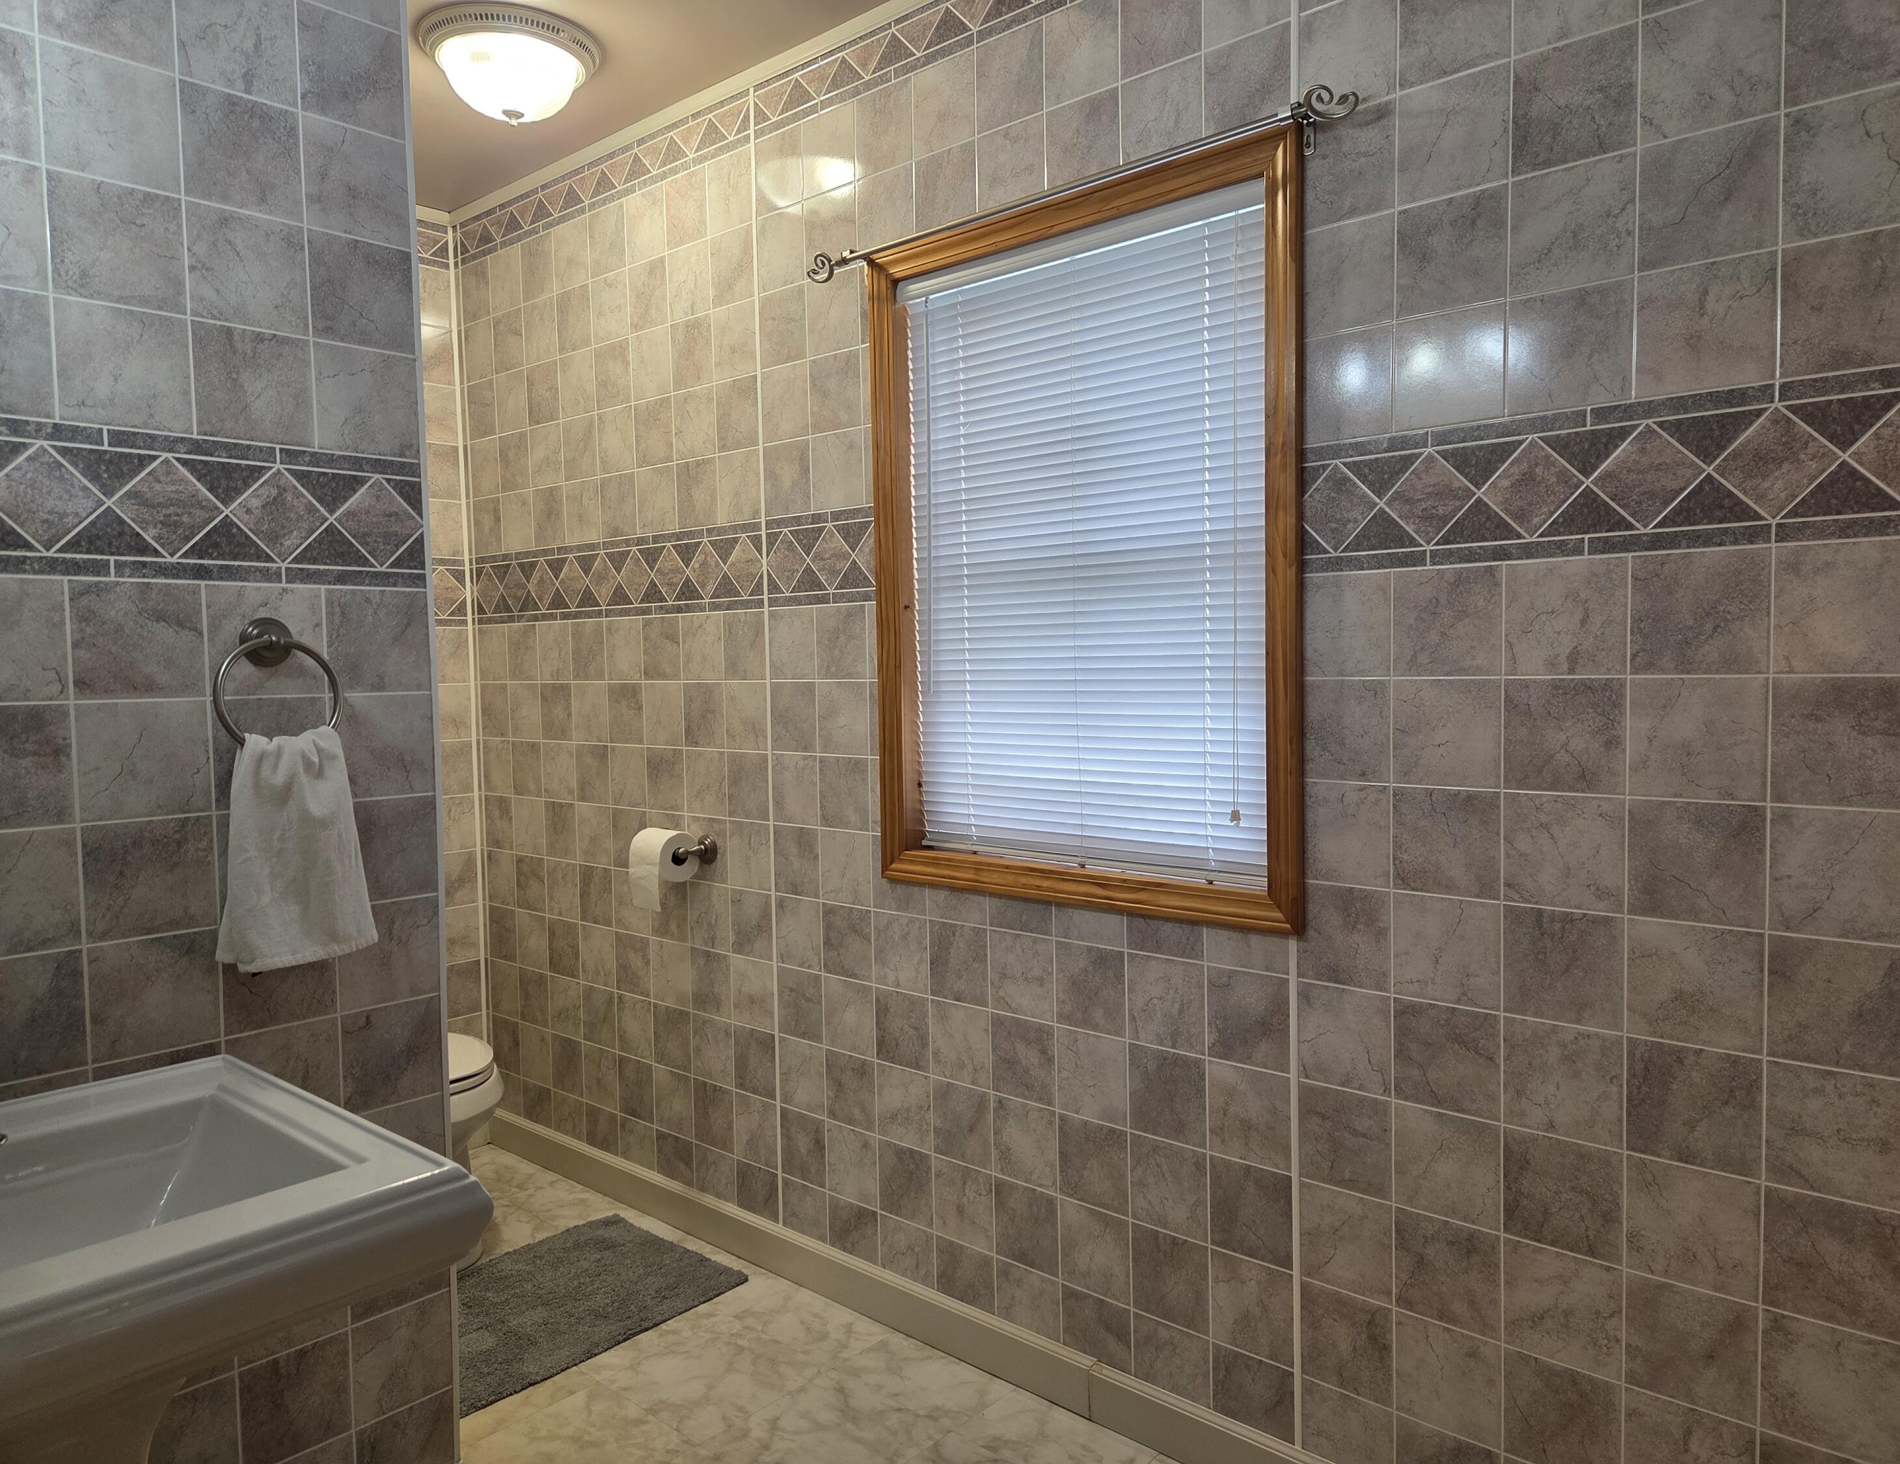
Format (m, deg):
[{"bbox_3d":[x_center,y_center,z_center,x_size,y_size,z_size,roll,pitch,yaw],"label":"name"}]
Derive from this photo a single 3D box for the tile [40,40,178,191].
[{"bbox_3d":[-1.049,-0.764,1.623,0.010,0.150,0.150,1,4,43],"label":"tile"}]

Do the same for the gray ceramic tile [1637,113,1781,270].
[{"bbox_3d":[0.905,-0.638,1.548,0.150,0.150,0.010,2,4,42],"label":"gray ceramic tile"}]

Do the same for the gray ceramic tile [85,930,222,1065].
[{"bbox_3d":[-1.032,0.341,1.686,0.010,0.150,0.150,2,4,44],"label":"gray ceramic tile"}]

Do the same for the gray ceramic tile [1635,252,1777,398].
[{"bbox_3d":[0.907,-0.486,1.559,0.150,0.149,0.010,2,4,42],"label":"gray ceramic tile"}]

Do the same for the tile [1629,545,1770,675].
[{"bbox_3d":[0.914,-0.144,1.580,0.152,0.153,0.010,2,4,42],"label":"tile"}]

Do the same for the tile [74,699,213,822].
[{"bbox_3d":[-1.033,0.036,1.664,0.010,0.150,0.150,2,4,42],"label":"tile"}]

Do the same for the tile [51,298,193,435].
[{"bbox_3d":[-1.042,-0.458,1.637,0.010,0.150,0.150,1,4,43],"label":"tile"}]

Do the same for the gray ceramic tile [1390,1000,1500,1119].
[{"bbox_3d":[0.697,0.457,1.815,0.150,0.150,0.010,2,4,42],"label":"gray ceramic tile"}]

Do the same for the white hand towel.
[{"bbox_3d":[-0.889,0.154,1.759,0.075,0.318,0.212,2,4,42],"label":"white hand towel"}]

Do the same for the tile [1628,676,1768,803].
[{"bbox_3d":[0.918,0.008,1.590,0.150,0.150,0.010,2,4,42],"label":"tile"}]

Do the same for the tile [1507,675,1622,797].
[{"bbox_3d":[0.805,0.004,1.692,0.150,0.150,0.010,2,4,42],"label":"tile"}]

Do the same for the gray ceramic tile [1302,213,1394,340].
[{"bbox_3d":[0.567,-0.651,1.860,0.150,0.150,0.010,2,4,42],"label":"gray ceramic tile"}]

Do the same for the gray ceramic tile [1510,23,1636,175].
[{"bbox_3d":[0.789,-0.795,1.644,0.150,0.151,0.010,2,4,42],"label":"gray ceramic tile"}]

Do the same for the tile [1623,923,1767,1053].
[{"bbox_3d":[0.919,0.312,1.601,0.150,0.150,0.010,2,4,42],"label":"tile"}]

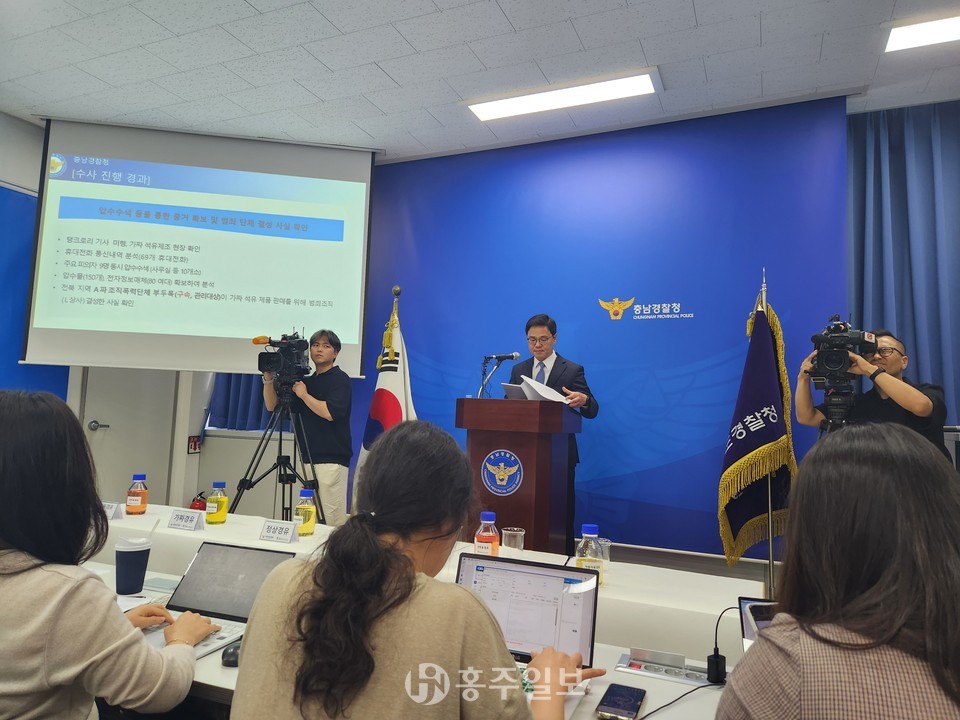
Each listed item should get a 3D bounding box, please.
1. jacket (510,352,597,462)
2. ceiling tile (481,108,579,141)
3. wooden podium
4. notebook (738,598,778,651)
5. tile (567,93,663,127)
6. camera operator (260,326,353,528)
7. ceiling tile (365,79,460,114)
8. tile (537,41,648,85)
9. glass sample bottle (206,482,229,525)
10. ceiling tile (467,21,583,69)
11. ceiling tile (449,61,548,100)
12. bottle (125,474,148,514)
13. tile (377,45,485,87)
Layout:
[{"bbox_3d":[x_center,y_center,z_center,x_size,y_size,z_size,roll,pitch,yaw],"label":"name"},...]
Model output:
[{"bbox_3d":[0.443,0.297,3.900,0.550,0.700,0.360,0,-5,24],"label":"jacket"},{"bbox_3d":[0.341,-1.676,4.486,0.600,0.018,0.300,0,-5,24],"label":"ceiling tile"},{"bbox_3d":[0.170,0.830,3.321,0.591,1.230,0.440,0,-5,24],"label":"wooden podium"},{"bbox_3d":[0.631,0.564,1.063,0.320,0.209,0.323,1,-5,12],"label":"notebook"},{"bbox_3d":[0.894,-1.677,4.263,0.600,0.015,0.300,0,-5,24],"label":"tile"},{"bbox_3d":[-1.190,0.680,4.400,0.540,1.743,0.550,-2,-6,38],"label":"camera operator"},{"bbox_3d":[-0.445,-1.730,4.183,0.600,0.015,0.300,0,-5,24],"label":"ceiling tile"},{"bbox_3d":[0.648,-1.729,3.697,0.600,0.018,0.300,0,-5,24],"label":"tile"},{"bbox_3d":[-1.164,0.636,2.837,0.086,0.176,0.086,0,-5,24],"label":"glass sample bottle"},{"bbox_3d":[0.258,-1.756,3.561,0.600,0.015,0.300,0,-5,24],"label":"ceiling tile"},{"bbox_3d":[0.104,-1.729,3.942,0.600,0.015,0.300,0,-5,24],"label":"ceiling tile"},{"bbox_3d":[-1.576,0.620,2.943,0.086,0.176,0.086,0,-5,24],"label":"bottle"},{"bbox_3d":[-0.290,-1.757,3.789,0.600,0.015,0.300,0,-5,24],"label":"tile"}]

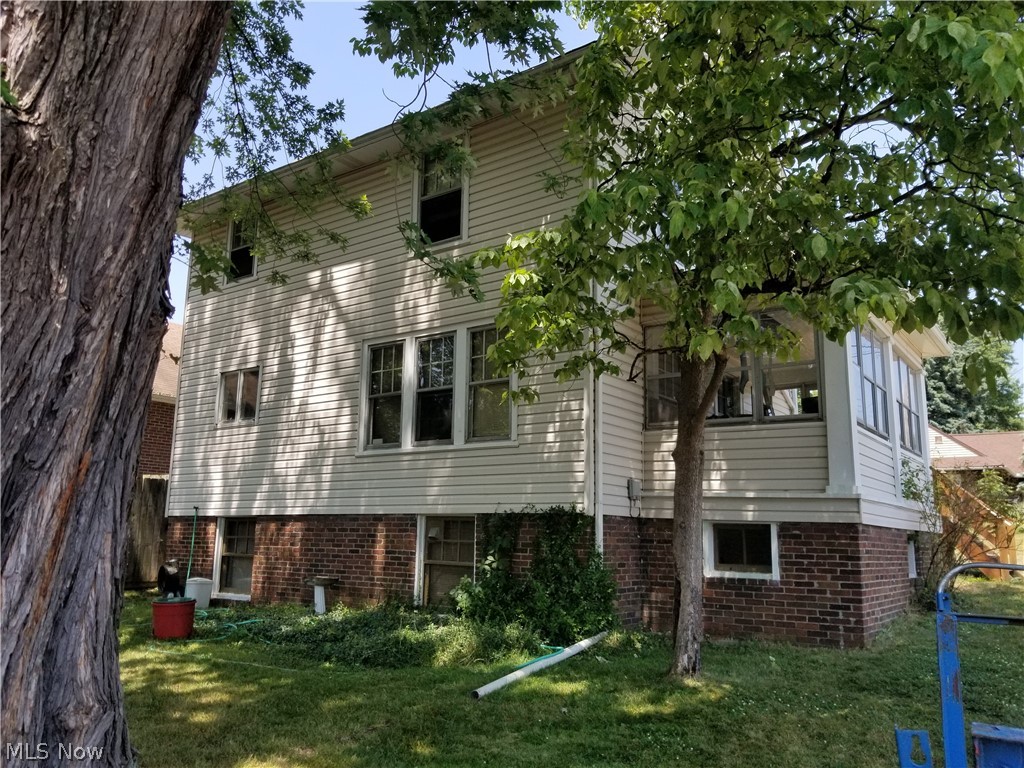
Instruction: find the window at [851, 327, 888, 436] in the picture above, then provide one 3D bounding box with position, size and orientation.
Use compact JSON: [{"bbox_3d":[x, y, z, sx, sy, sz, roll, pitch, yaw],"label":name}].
[{"bbox_3d":[4.284,-0.026,9.210,0.100,1.260,1.850,-7,-14,35],"label":"window"}]

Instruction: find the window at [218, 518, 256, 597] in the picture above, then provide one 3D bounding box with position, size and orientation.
[{"bbox_3d":[-4.222,2.671,11.814,1.000,1.240,0.130,-7,-14,35],"label":"window"}]

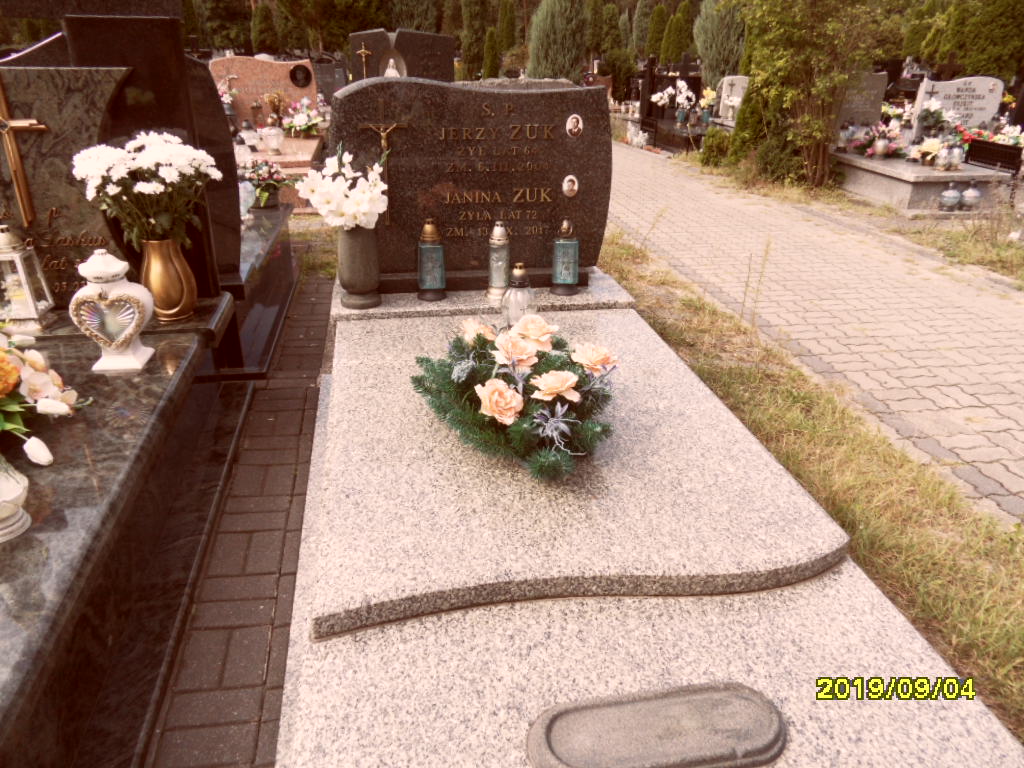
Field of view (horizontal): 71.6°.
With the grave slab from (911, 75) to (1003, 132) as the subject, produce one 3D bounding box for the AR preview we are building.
[{"bbox_3d":[5.314,-3.280,8.491,0.967,0.734,0.100,-4,27,-10],"label":"grave slab"}]

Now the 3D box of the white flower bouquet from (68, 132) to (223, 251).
[{"bbox_3d":[-1.163,-0.622,2.286,0.438,0.363,0.372,-4,27,-10],"label":"white flower bouquet"}]

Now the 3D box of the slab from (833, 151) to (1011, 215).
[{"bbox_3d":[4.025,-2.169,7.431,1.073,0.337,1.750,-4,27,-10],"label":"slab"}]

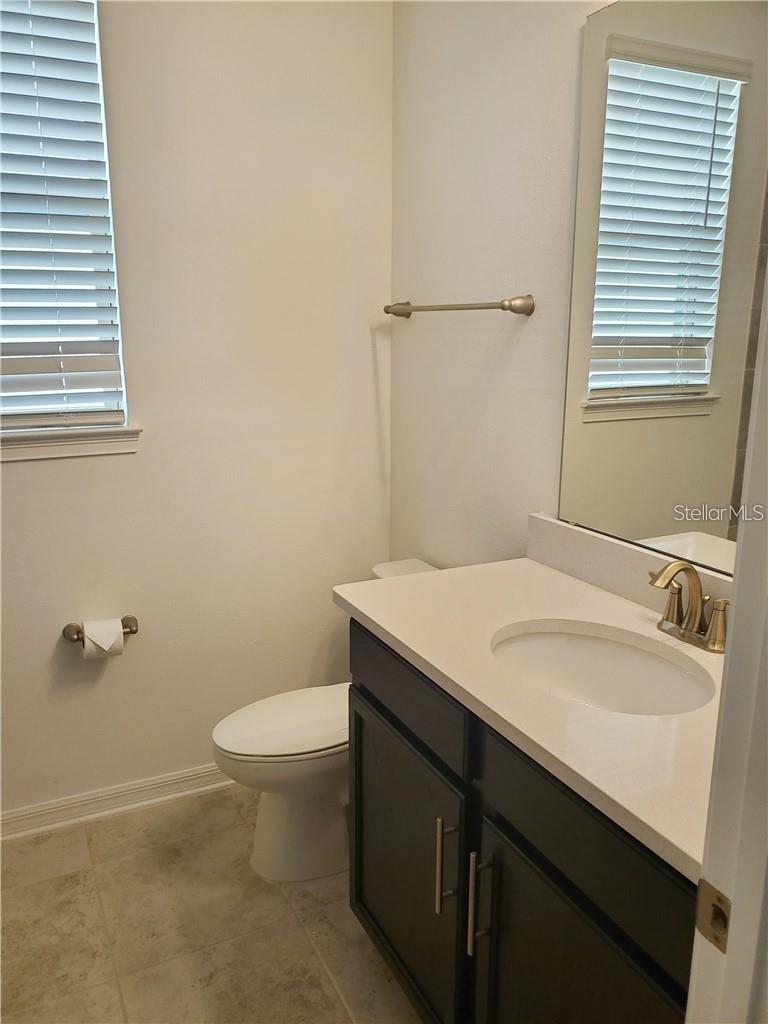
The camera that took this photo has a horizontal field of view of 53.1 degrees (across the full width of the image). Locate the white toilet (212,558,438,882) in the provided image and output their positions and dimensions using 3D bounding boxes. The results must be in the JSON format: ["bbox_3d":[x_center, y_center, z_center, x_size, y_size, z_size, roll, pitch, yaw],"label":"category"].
[{"bbox_3d":[-0.124,0.606,2.210,0.742,0.762,0.449,-6,14,-26],"label":"white toilet"}]

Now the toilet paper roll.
[{"bbox_3d":[-0.824,0.373,2.256,0.105,0.105,0.105,-6,14,-26],"label":"toilet paper roll"}]

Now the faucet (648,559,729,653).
[{"bbox_3d":[0.539,0.166,1.405,0.149,0.159,0.213,-6,14,-26],"label":"faucet"}]

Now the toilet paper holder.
[{"bbox_3d":[-0.834,0.357,2.273,0.209,0.057,0.086,-6,14,-26],"label":"toilet paper holder"}]

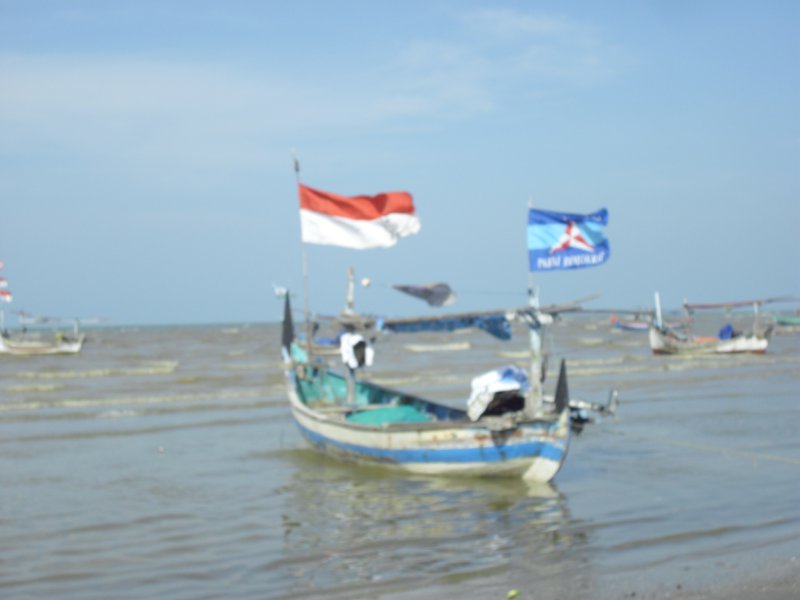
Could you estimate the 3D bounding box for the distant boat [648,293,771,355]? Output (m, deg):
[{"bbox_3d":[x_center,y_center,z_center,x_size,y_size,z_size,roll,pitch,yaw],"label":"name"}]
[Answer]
[{"bbox_3d":[12.350,0.960,60.000,5.600,2.550,1.500,-2,-1,38],"label":"distant boat"}]

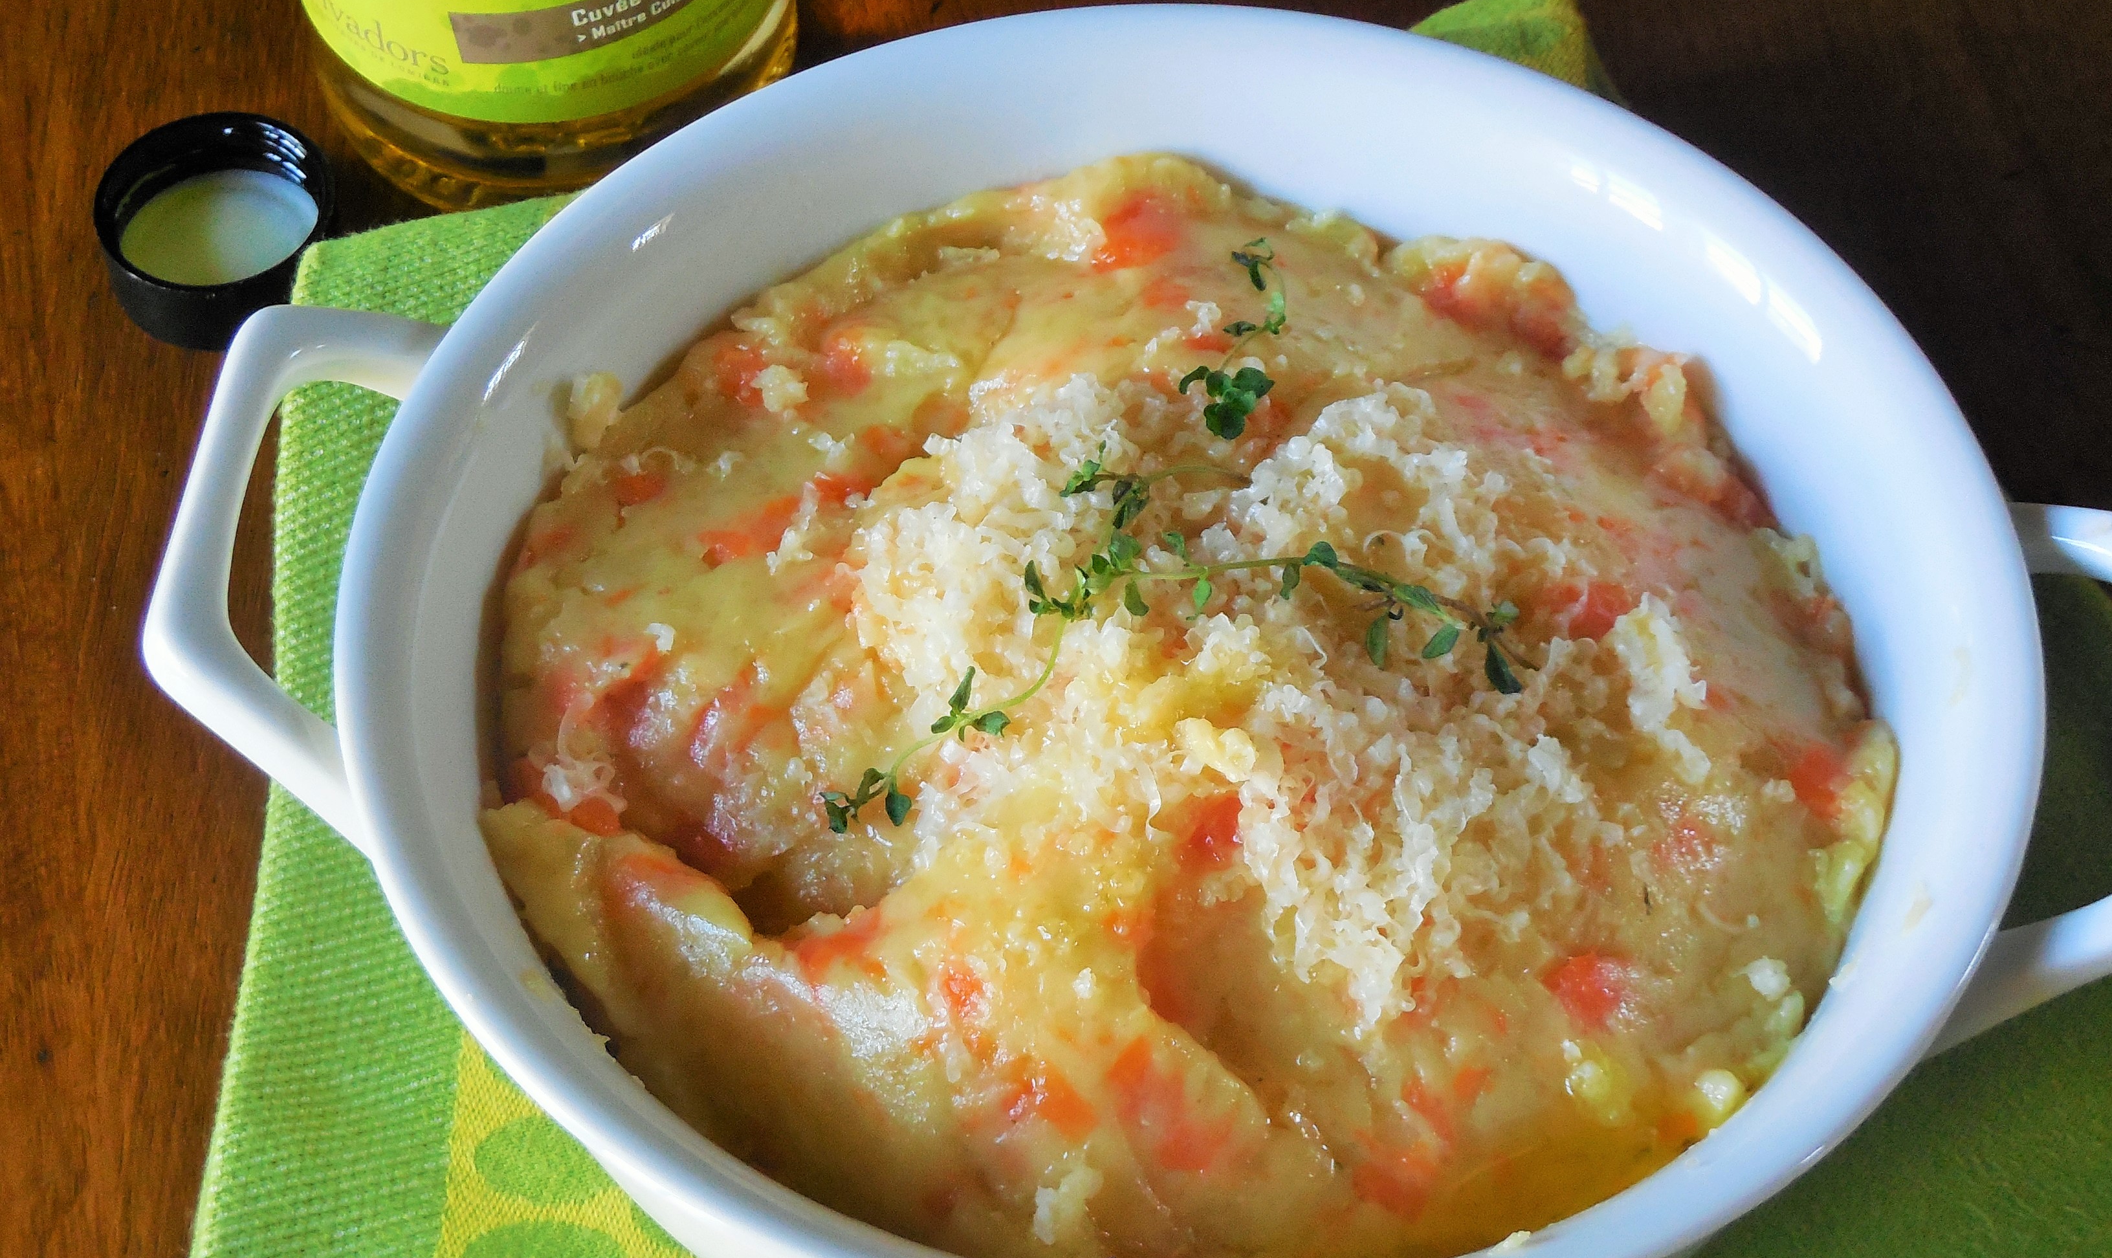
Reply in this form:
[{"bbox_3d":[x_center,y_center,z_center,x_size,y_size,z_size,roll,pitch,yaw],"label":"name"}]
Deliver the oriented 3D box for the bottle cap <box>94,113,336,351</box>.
[{"bbox_3d":[-0.114,-0.054,0.594,0.033,0.013,0.033,0,54,0],"label":"bottle cap"}]

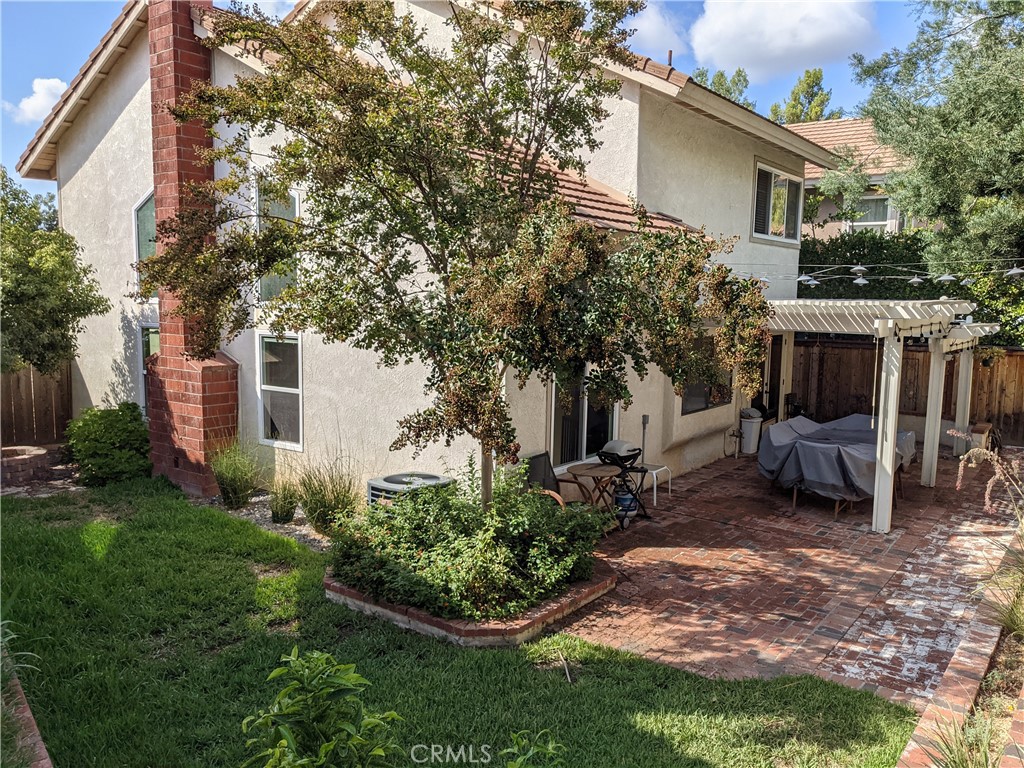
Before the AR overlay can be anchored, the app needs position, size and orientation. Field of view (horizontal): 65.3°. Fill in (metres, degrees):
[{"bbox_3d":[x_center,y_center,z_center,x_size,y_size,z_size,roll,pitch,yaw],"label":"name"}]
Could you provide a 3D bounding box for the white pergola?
[{"bbox_3d":[5.221,0.070,12.460,3.419,2.713,6.477,6,8,37],"label":"white pergola"}]

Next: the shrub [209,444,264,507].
[{"bbox_3d":[-3.612,1.166,10.444,0.646,0.813,0.646,6,8,37],"label":"shrub"}]

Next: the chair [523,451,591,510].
[{"bbox_3d":[0.542,1.297,8.774,0.640,0.980,0.600,4,7,26],"label":"chair"}]

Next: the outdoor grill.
[{"bbox_3d":[1.366,1.185,9.710,0.500,1.006,0.695,6,8,37],"label":"outdoor grill"}]

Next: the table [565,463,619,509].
[{"bbox_3d":[0.957,1.365,9.269,0.640,0.745,0.640,1,7,0],"label":"table"}]

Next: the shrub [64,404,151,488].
[{"bbox_3d":[-5.997,0.831,11.794,1.139,1.122,1.139,6,8,37],"label":"shrub"}]

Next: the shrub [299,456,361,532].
[{"bbox_3d":[-2.186,1.273,9.443,0.741,0.846,0.741,1,7,0],"label":"shrub"}]

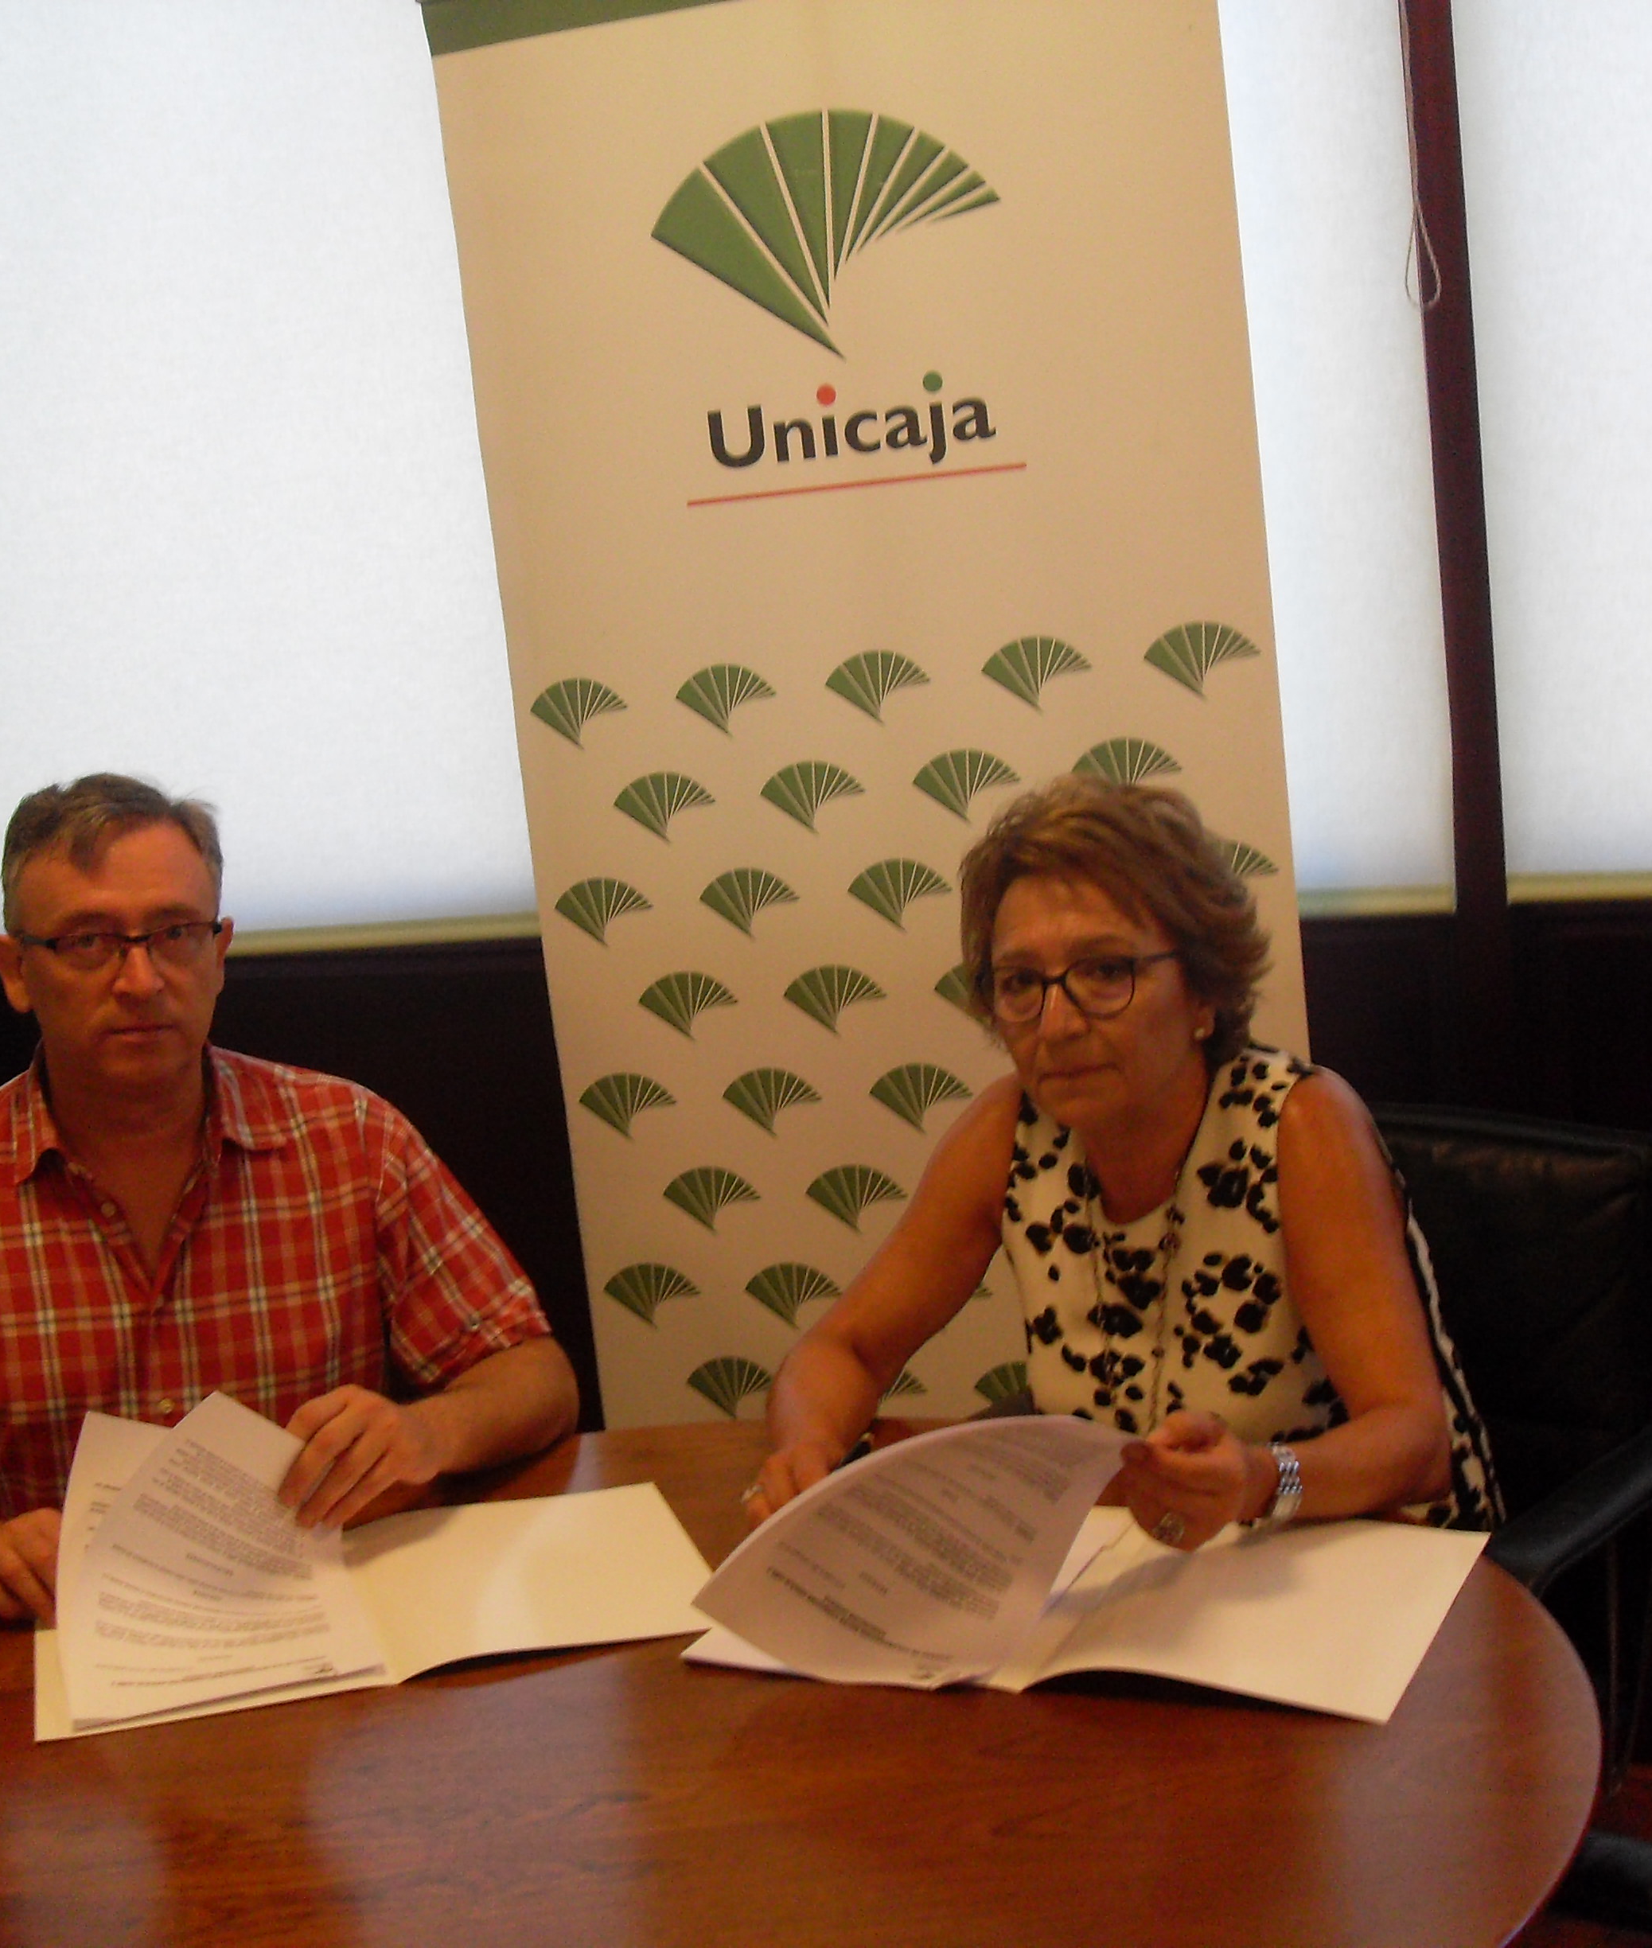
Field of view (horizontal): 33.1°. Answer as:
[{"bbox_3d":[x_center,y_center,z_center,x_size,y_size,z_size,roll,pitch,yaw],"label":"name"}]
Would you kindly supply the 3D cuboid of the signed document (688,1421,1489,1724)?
[{"bbox_3d":[0.179,0.357,1.871,0.465,0.130,0.330,-1,9,24],"label":"signed document"}]

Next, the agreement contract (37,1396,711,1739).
[{"bbox_3d":[-0.330,0.367,1.959,0.440,0.155,0.320,-6,9,-12],"label":"agreement contract"}]

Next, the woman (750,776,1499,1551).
[{"bbox_3d":[0.299,0.470,2.225,0.520,1.270,0.650,0,10,30],"label":"woman"}]

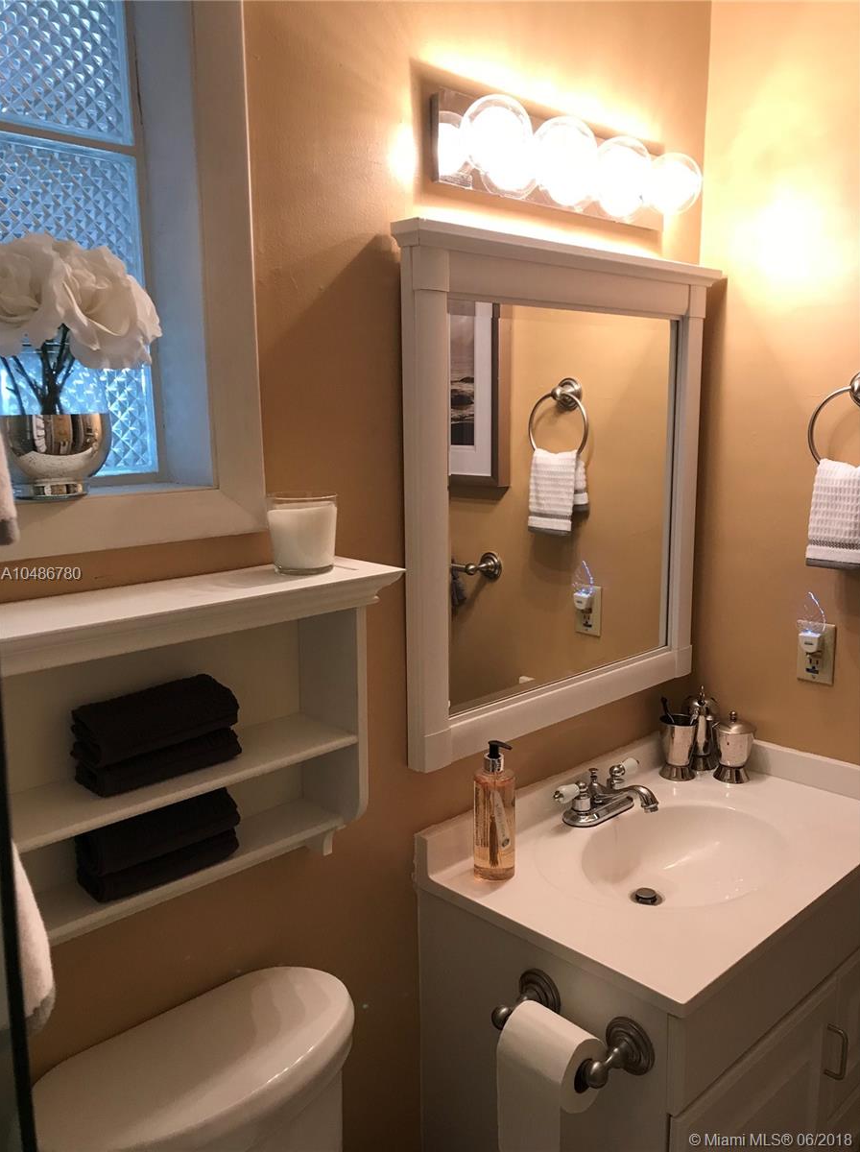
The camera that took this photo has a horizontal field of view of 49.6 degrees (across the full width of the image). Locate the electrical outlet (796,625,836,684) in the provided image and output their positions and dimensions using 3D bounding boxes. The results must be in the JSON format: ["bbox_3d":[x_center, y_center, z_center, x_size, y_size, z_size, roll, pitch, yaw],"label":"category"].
[{"bbox_3d":[0.739,0.148,1.784,0.010,0.115,0.071,-10,14,-43],"label":"electrical outlet"}]

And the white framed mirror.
[{"bbox_3d":[0.260,-0.146,1.625,0.800,0.804,0.057,-10,14,-43],"label":"white framed mirror"}]

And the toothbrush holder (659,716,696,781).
[{"bbox_3d":[0.501,0.347,1.877,0.075,0.114,0.075,-1,10,0],"label":"toothbrush holder"}]

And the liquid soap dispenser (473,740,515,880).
[{"bbox_3d":[0.102,0.369,1.484,0.068,0.217,0.067,-1,10,0],"label":"liquid soap dispenser"}]

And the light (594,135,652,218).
[{"bbox_3d":[0.319,-0.674,1.537,0.101,0.101,0.106,-10,14,-43],"label":"light"}]

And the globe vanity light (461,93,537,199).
[{"bbox_3d":[0.095,-0.633,1.327,0.101,0.101,0.106,-1,10,0],"label":"globe vanity light"}]

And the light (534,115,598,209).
[{"bbox_3d":[0.210,-0.655,1.435,0.101,0.101,0.106,-1,10,0],"label":"light"}]

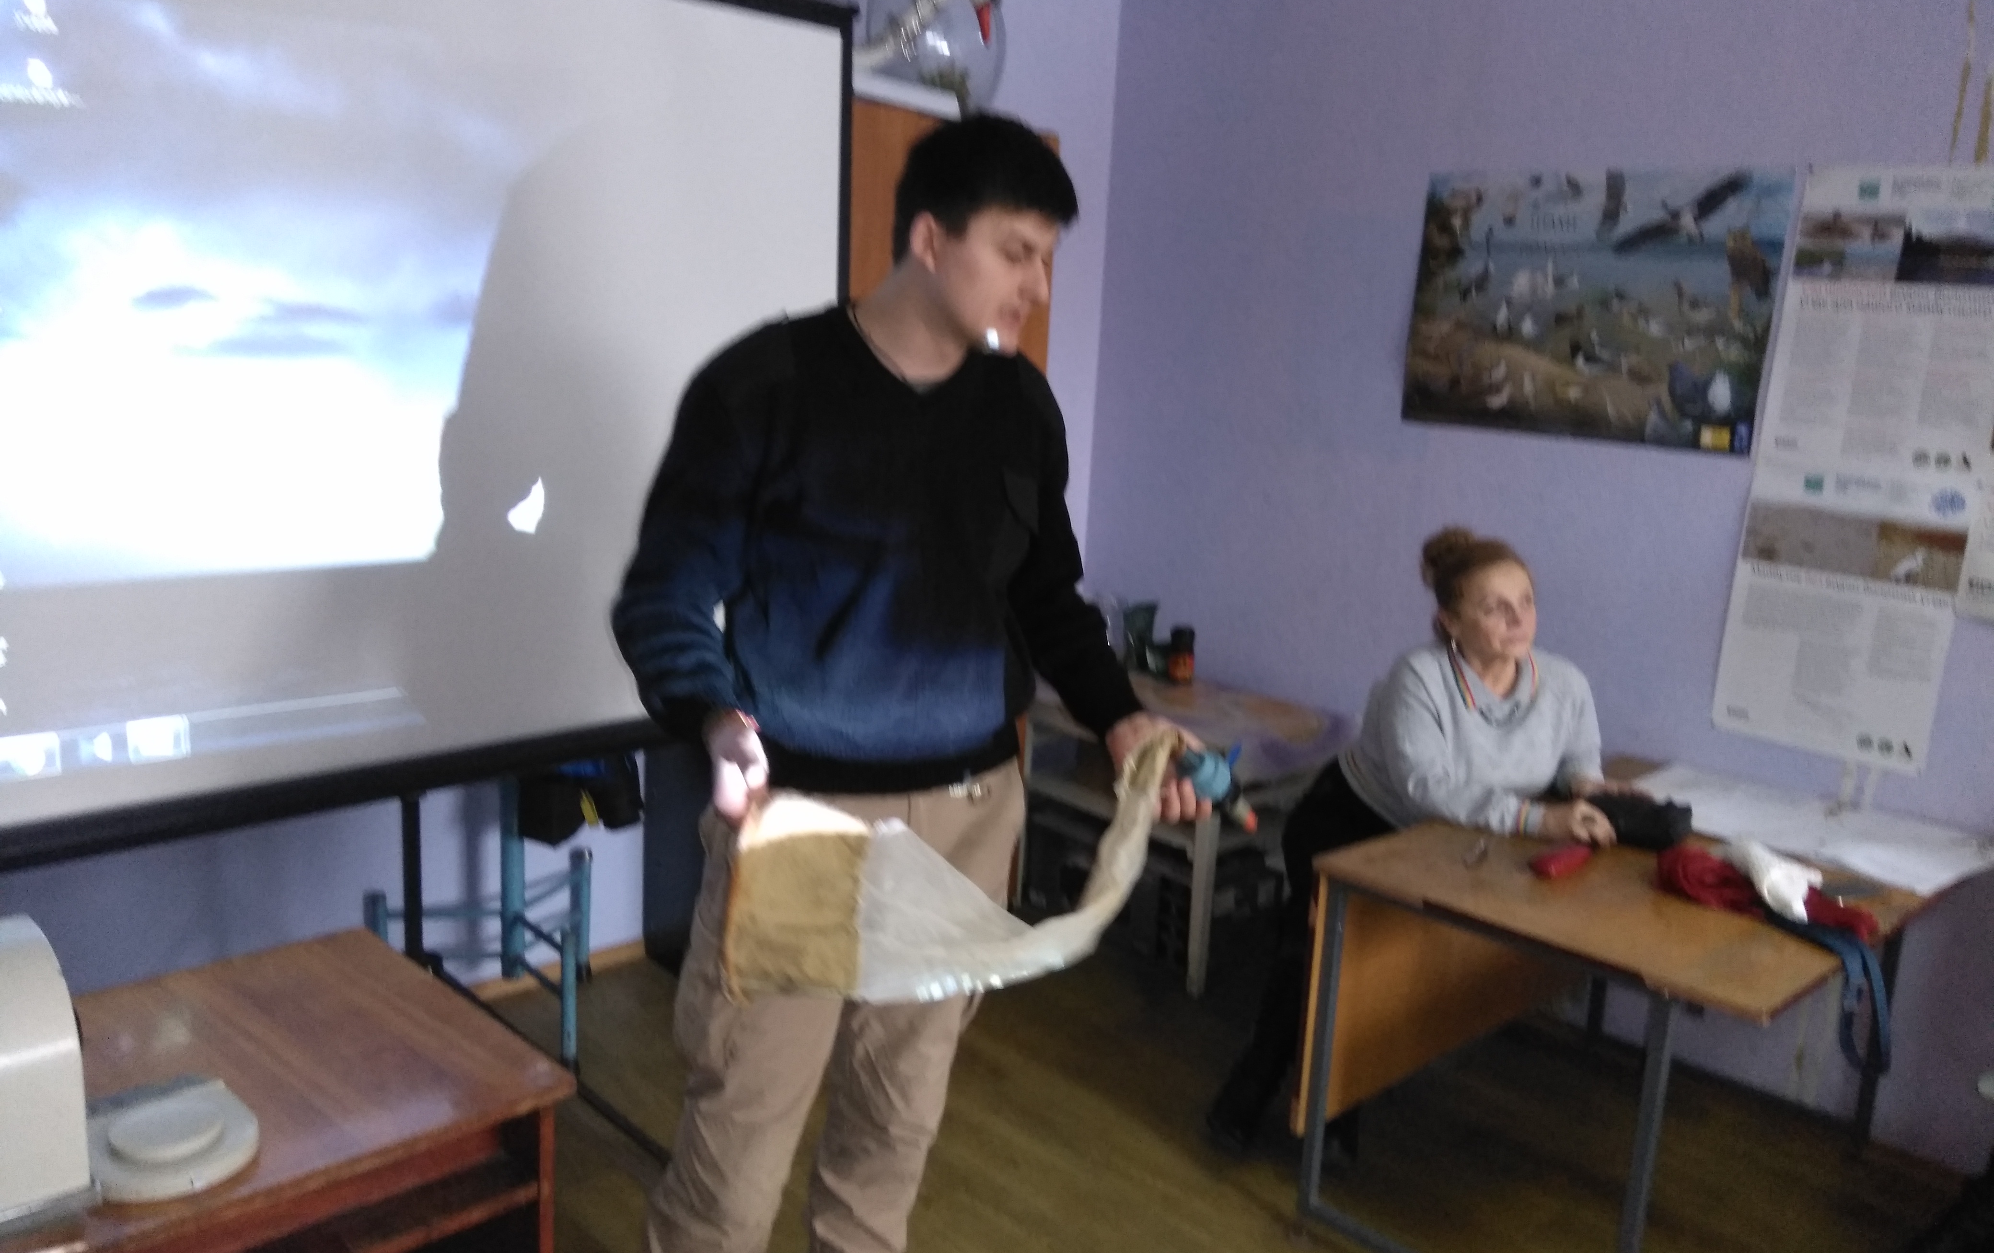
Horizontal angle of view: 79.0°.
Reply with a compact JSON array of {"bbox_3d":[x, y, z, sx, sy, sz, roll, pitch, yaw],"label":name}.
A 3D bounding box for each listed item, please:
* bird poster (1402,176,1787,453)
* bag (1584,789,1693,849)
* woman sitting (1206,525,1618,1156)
[{"bbox_3d":[1.370,-0.752,2.850,0.800,0.600,0.020,13,17,37],"label":"bird poster"},{"bbox_3d":[1.235,0.363,2.350,0.180,0.080,0.100,13,17,37],"label":"bag"},{"bbox_3d":[0.910,0.445,2.476,0.620,1.260,0.580,13,17,37],"label":"woman sitting"}]

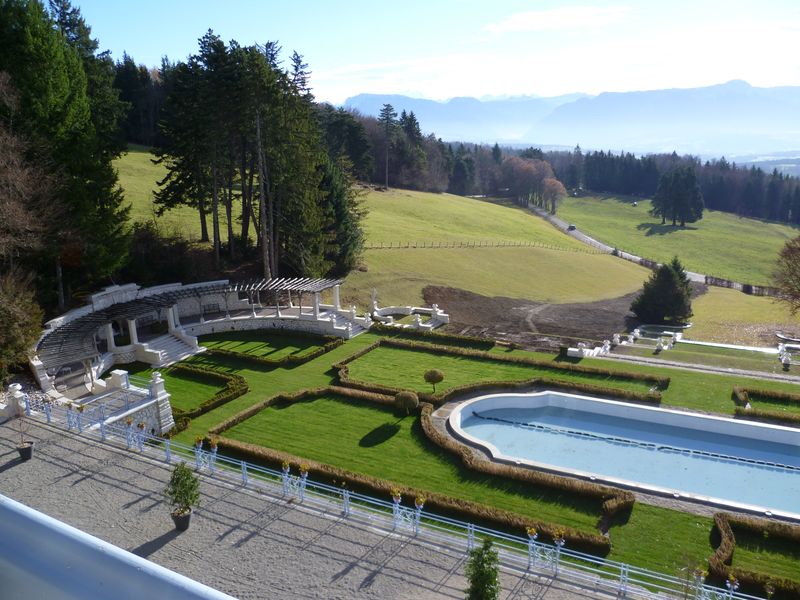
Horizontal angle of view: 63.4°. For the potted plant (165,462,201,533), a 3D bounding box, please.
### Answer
[{"bbox_3d":[-6.977,6.186,20.420,1.100,2.250,1.100,-1,14,0],"label":"potted plant"}]

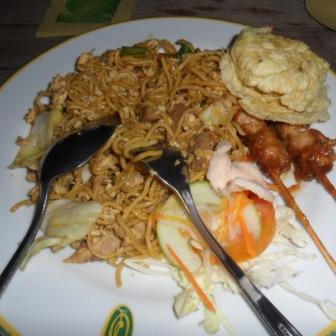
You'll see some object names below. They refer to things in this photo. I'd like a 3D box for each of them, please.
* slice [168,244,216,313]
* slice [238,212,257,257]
[{"bbox_3d":[0.012,0.058,0.185,0.004,0.003,0.040,-32,73,-18],"label":"slice"},{"bbox_3d":[0.043,0.036,0.191,0.004,0.003,0.023,-10,66,-4],"label":"slice"}]

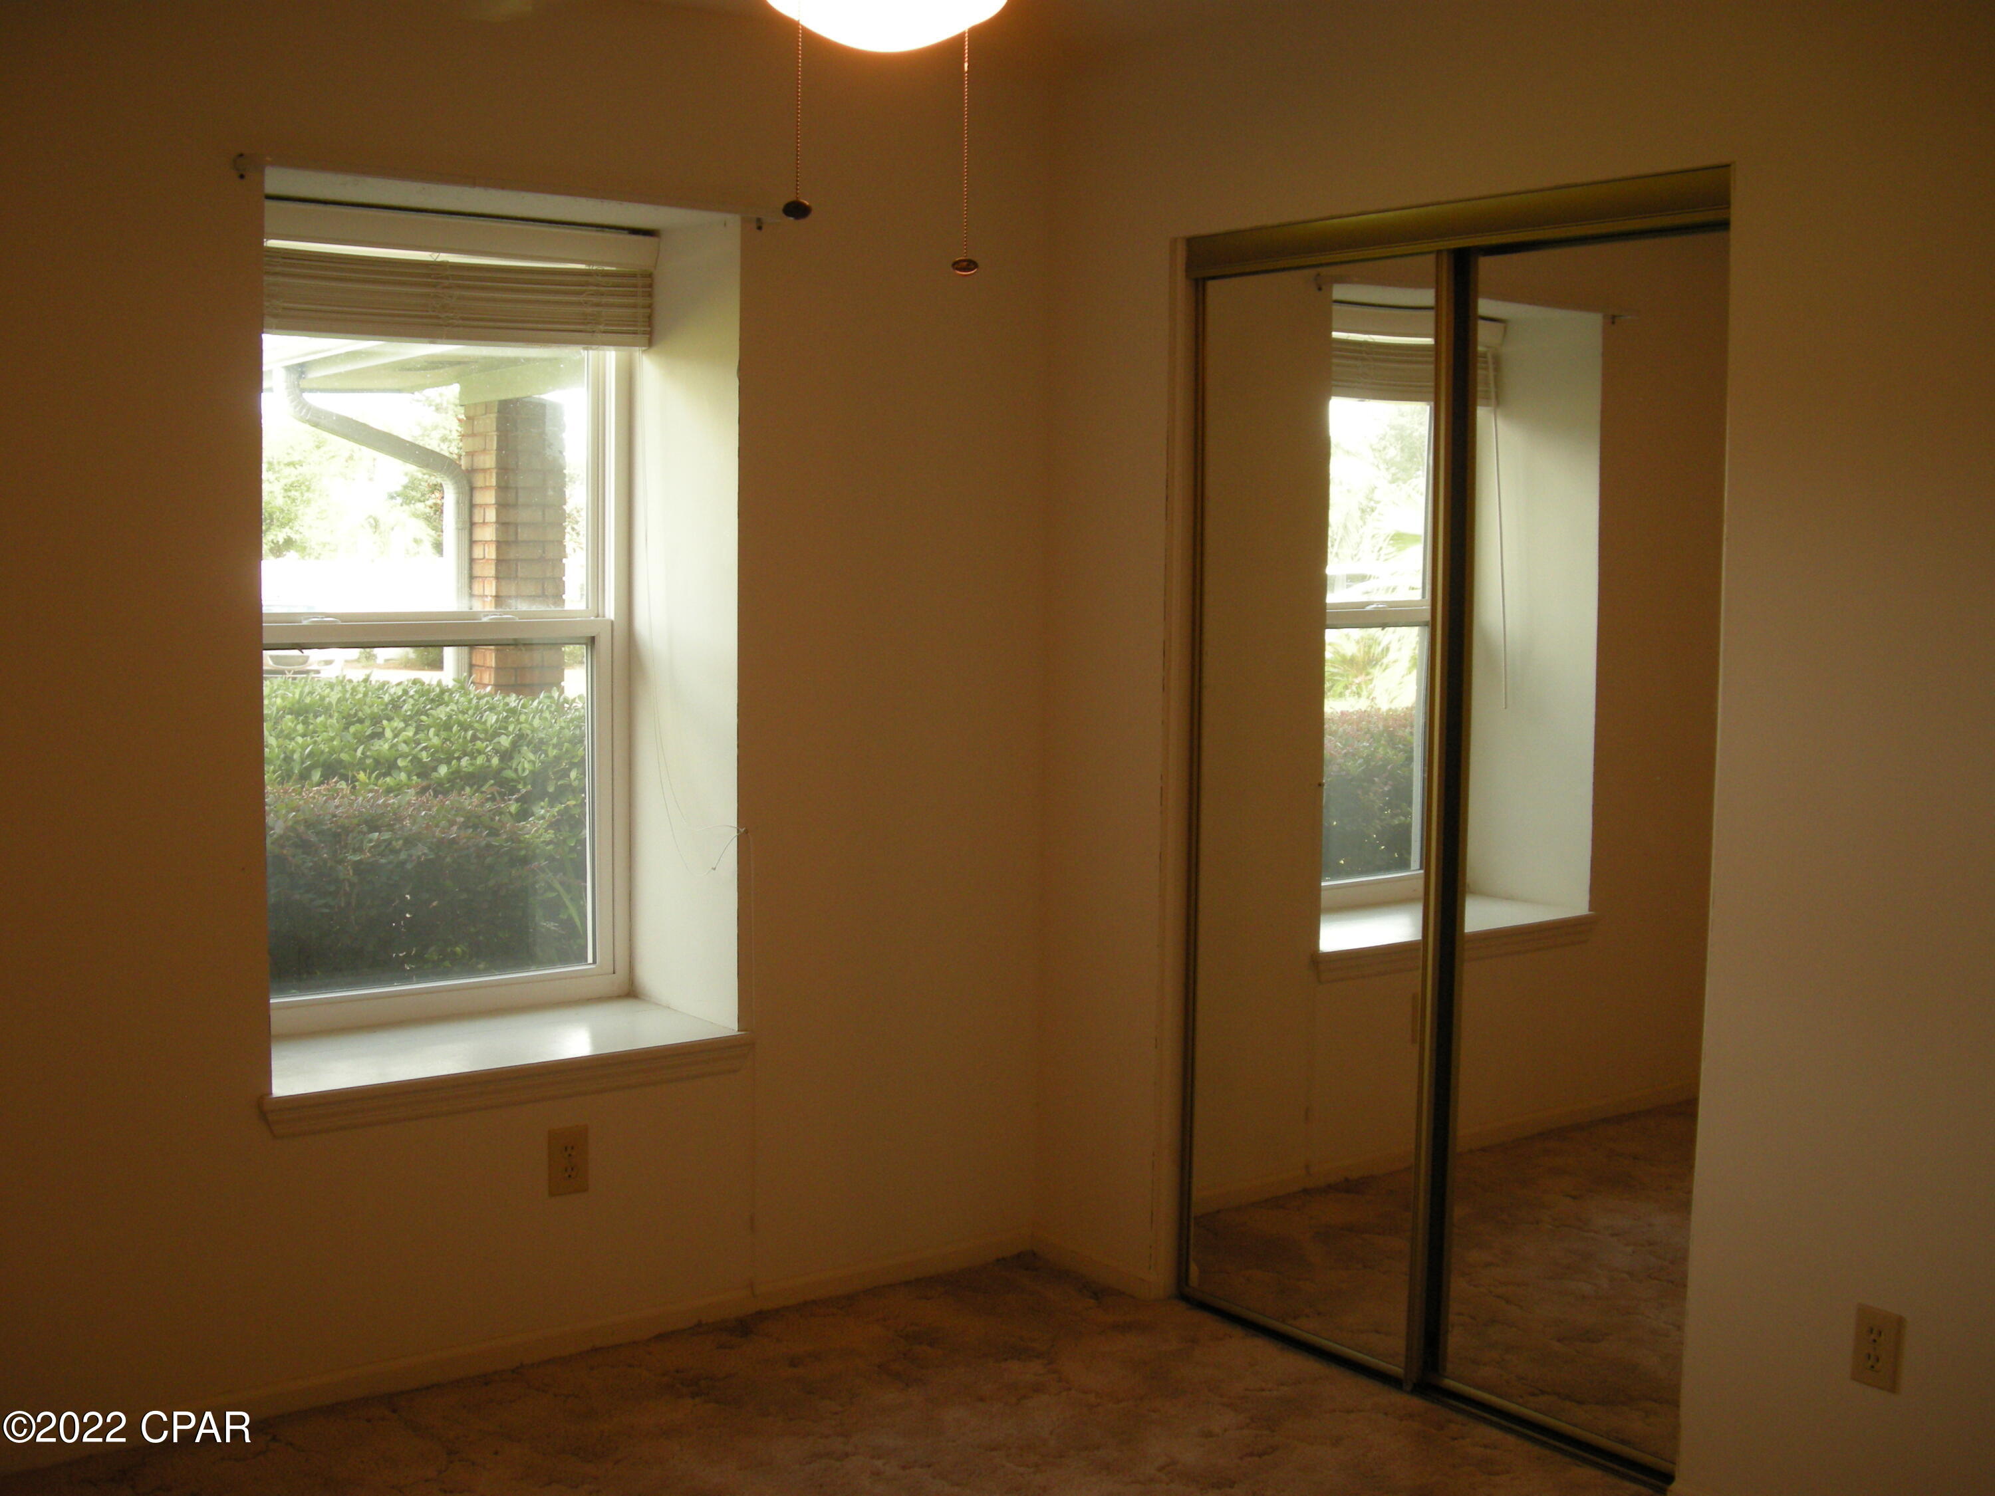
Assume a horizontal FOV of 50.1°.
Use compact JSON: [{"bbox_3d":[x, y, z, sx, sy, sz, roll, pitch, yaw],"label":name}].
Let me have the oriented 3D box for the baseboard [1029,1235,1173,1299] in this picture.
[{"bbox_3d":[0.201,1.034,4.287,0.014,0.052,0.430,-3,7,-37],"label":"baseboard"}]

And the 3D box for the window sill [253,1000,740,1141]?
[{"bbox_3d":[-0.954,0.568,3.866,0.945,0.075,0.456,-3,7,-37],"label":"window sill"}]

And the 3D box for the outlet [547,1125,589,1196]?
[{"bbox_3d":[-0.758,0.733,3.780,0.077,0.122,0.009,-3,7,-37],"label":"outlet"}]

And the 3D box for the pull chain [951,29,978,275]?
[{"bbox_3d":[-0.034,-0.638,2.270,0.028,0.275,0.028,1,5,0],"label":"pull chain"}]

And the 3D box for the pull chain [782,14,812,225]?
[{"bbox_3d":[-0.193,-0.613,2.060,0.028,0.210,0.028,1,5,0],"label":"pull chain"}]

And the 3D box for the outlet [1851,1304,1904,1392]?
[{"bbox_3d":[1.194,0.816,2.894,0.010,0.115,0.071,-3,7,-37],"label":"outlet"}]

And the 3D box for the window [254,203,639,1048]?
[{"bbox_3d":[-1.093,-0.232,4.004,0.890,1.510,0.100,-3,7,-37],"label":"window"}]

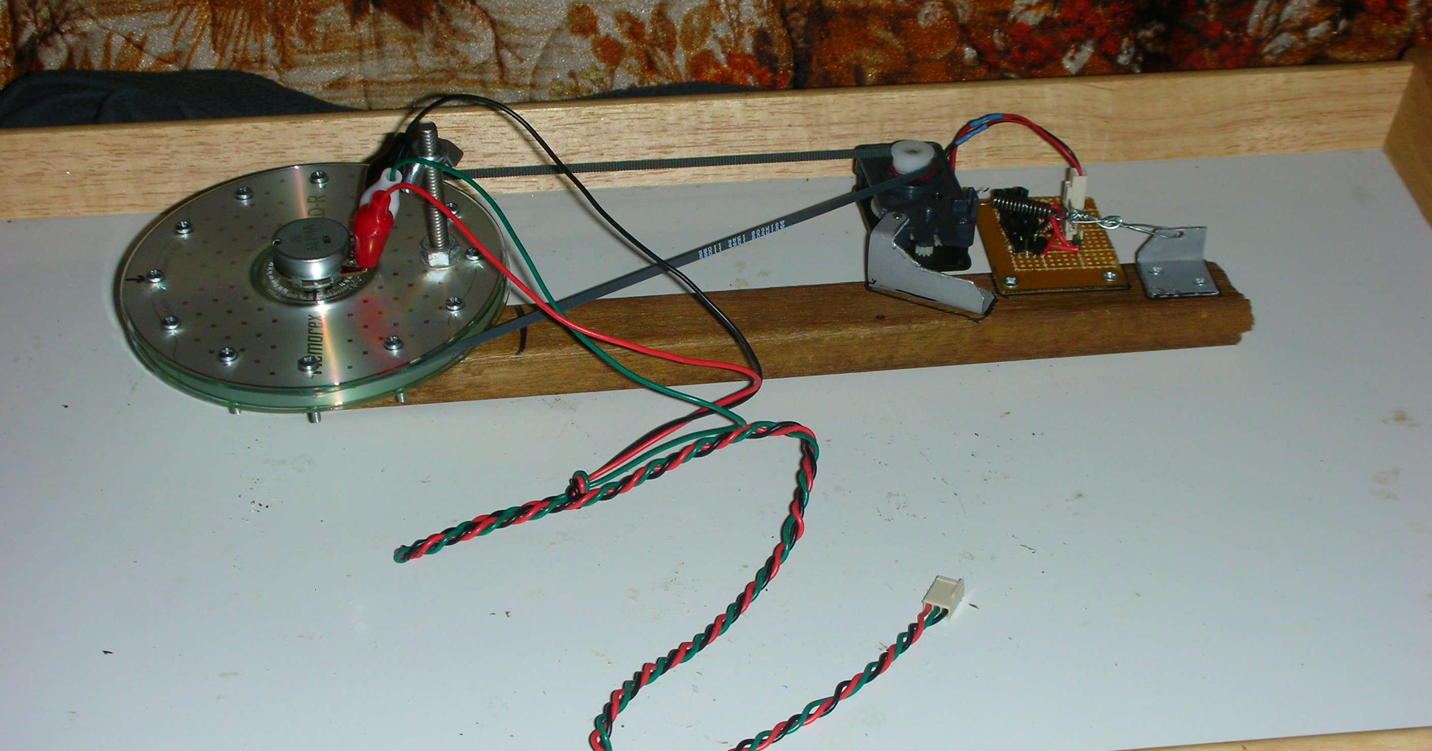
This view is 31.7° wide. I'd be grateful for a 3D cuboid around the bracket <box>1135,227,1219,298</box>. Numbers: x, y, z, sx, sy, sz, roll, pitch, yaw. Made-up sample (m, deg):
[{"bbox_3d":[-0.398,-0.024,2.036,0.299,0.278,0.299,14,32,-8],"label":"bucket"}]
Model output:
[{"bbox_3d":[0.154,-0.037,0.836,0.023,0.014,0.020,-3,37,-4],"label":"bracket"}]

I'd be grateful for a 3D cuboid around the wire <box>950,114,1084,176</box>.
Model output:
[{"bbox_3d":[0.103,-0.077,0.854,0.044,0.023,0.009,3,37,3],"label":"wire"}]

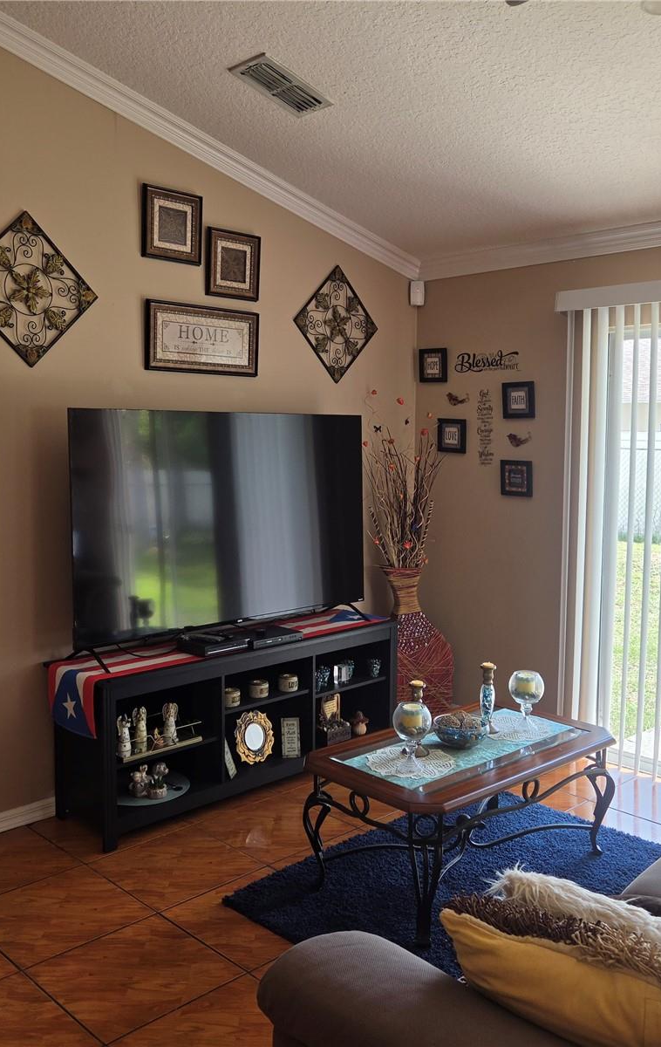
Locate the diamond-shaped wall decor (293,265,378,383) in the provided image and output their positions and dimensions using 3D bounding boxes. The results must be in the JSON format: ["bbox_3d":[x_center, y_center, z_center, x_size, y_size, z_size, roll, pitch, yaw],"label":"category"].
[{"bbox_3d":[0.043,-0.980,4.580,0.585,0.575,0.020,-5,8,-44],"label":"diamond-shaped wall decor"}]

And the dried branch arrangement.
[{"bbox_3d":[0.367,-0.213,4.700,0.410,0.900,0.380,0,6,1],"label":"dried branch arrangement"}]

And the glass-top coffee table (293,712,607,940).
[{"bbox_3d":[0.454,0.974,3.175,1.045,0.455,0.620,-5,8,-42],"label":"glass-top coffee table"}]

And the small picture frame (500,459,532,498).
[{"bbox_3d":[0.918,-0.221,4.593,0.020,0.175,0.176,-5,8,-44],"label":"small picture frame"}]

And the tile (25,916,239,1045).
[{"bbox_3d":[-0.553,1.273,2.629,0.455,0.010,0.455,-5,8,-44],"label":"tile"}]

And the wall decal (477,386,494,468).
[{"bbox_3d":[0.786,-0.487,4.716,0.004,0.390,0.112,-5,8,-44],"label":"wall decal"}]

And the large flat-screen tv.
[{"bbox_3d":[-0.425,-0.021,4.004,1.550,0.907,0.075,-5,8,-44],"label":"large flat-screen tv"}]

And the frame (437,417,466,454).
[{"bbox_3d":[0.626,-0.457,4.847,0.022,0.177,0.183,-5,8,-44],"label":"frame"}]

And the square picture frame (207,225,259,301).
[{"bbox_3d":[-0.423,-1.136,4.088,0.275,0.288,0.030,-5,8,-44],"label":"square picture frame"}]

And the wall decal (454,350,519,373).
[{"bbox_3d":[0.787,-0.813,4.660,0.010,0.106,0.405,-5,8,-44],"label":"wall decal"}]

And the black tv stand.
[{"bbox_3d":[-0.400,0.811,4.019,1.604,0.635,0.418,-5,8,-44],"label":"black tv stand"}]

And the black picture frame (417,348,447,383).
[{"bbox_3d":[0.541,-0.835,4.925,0.020,0.175,0.178,-5,8,-44],"label":"black picture frame"}]

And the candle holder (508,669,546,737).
[{"bbox_3d":[0.695,0.630,3.255,0.125,0.212,0.125,0,6,0],"label":"candle holder"}]

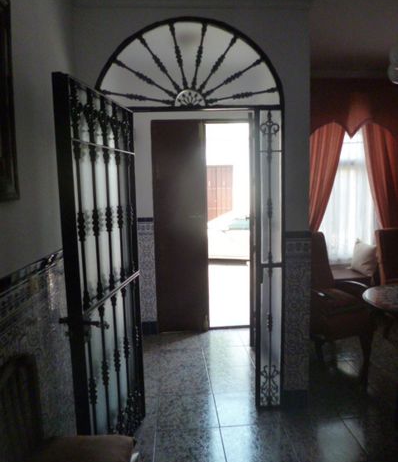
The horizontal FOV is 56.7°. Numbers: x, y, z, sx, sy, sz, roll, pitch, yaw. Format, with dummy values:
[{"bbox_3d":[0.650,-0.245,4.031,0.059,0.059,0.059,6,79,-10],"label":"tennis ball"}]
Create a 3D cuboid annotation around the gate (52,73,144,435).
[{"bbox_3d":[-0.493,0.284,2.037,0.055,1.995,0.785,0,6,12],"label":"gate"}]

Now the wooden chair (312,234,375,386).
[{"bbox_3d":[1.206,0.585,3.136,0.550,1.120,0.550,2,7,32],"label":"wooden chair"}]

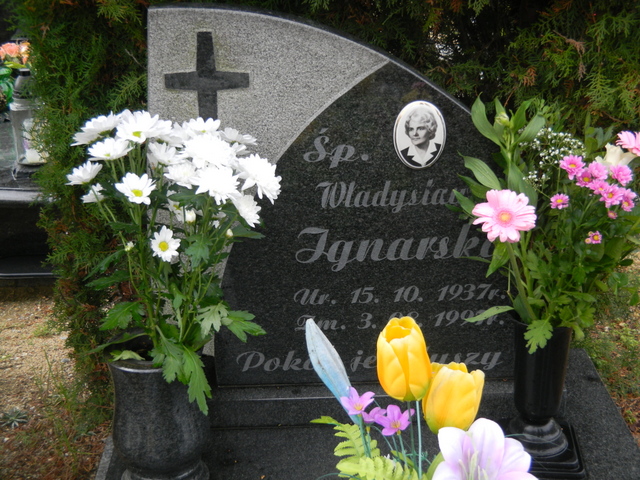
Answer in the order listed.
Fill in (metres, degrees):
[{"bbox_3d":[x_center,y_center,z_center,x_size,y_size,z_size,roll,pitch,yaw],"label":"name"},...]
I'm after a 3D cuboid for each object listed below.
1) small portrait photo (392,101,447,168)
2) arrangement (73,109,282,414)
[{"bbox_3d":[0.169,-0.178,1.721,0.090,0.120,0.012,-1,23,-2],"label":"small portrait photo"},{"bbox_3d":[-0.215,0.043,1.544,0.310,0.480,0.270,-1,23,-2],"label":"arrangement"}]

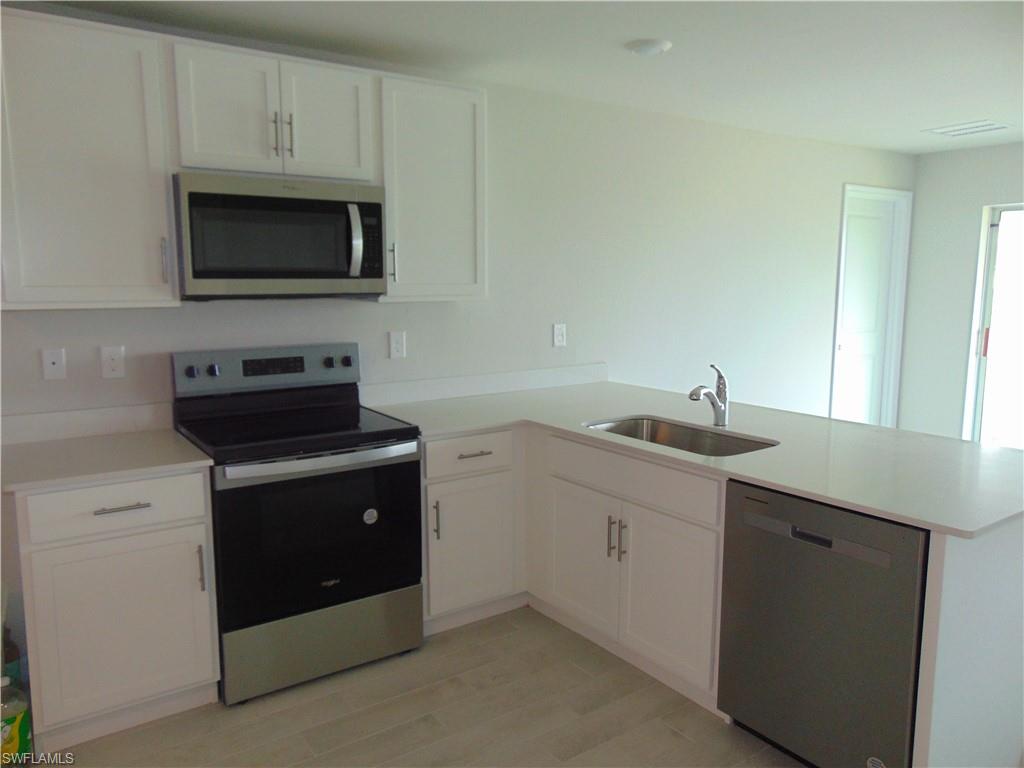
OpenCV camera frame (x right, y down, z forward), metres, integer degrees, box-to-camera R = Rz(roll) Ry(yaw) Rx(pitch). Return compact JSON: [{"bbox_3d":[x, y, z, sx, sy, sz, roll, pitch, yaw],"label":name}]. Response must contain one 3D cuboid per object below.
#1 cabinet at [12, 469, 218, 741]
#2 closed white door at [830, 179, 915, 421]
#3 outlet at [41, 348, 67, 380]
[{"bbox_3d":[-1.401,0.689,2.619,0.544,0.865,0.630,-6,9,-34],"label":"cabinet"},{"bbox_3d":[2.793,-0.422,5.816,0.965,2.150,0.110,-6,10,-35],"label":"closed white door"},{"bbox_3d":[-1.675,-0.071,2.712,0.070,0.113,0.007,-6,9,-34],"label":"outlet"}]

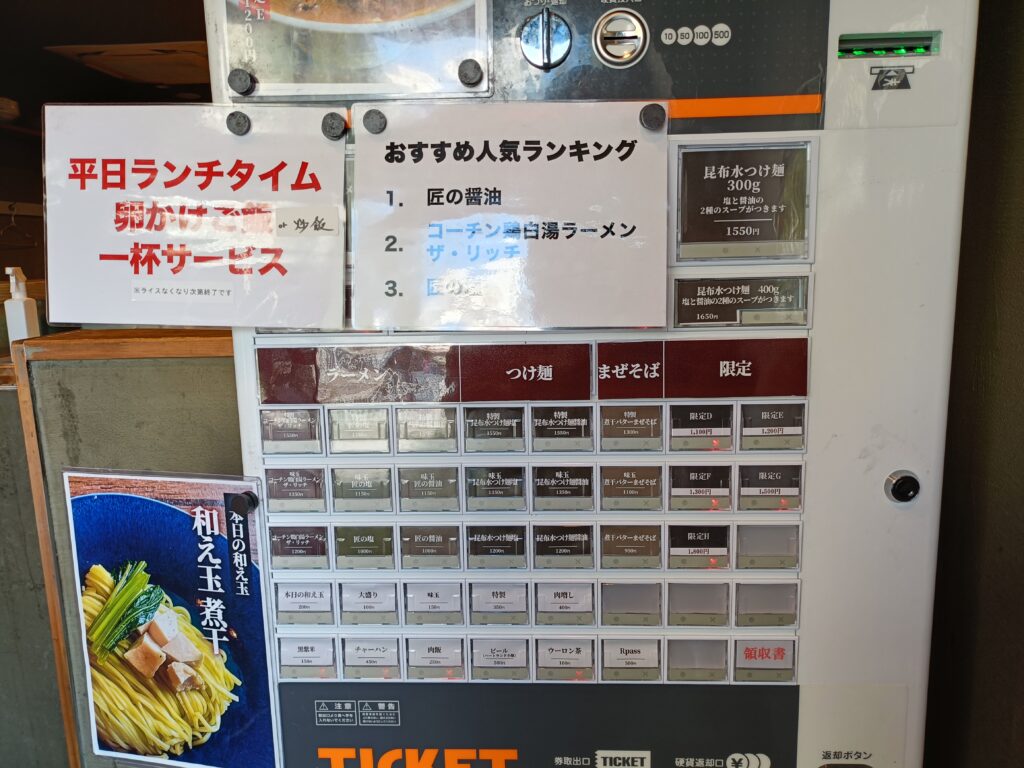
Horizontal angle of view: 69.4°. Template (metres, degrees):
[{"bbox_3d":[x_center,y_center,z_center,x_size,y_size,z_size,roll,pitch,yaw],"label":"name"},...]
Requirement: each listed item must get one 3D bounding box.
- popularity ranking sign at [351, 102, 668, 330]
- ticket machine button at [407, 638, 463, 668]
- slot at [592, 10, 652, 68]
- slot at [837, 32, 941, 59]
[{"bbox_3d":[-0.003,-0.162,0.714,0.303,0.216,0.005,0,4,2],"label":"popularity ranking sign"},{"bbox_3d":[-0.085,0.296,0.811,0.063,0.037,0.010,-1,9,3],"label":"ticket machine button"},{"bbox_3d":[0.103,-0.325,0.695,0.053,0.053,0.014,-1,9,3],"label":"slot"},{"bbox_3d":[0.352,-0.316,0.689,0.094,0.022,0.018,-1,9,3],"label":"slot"}]

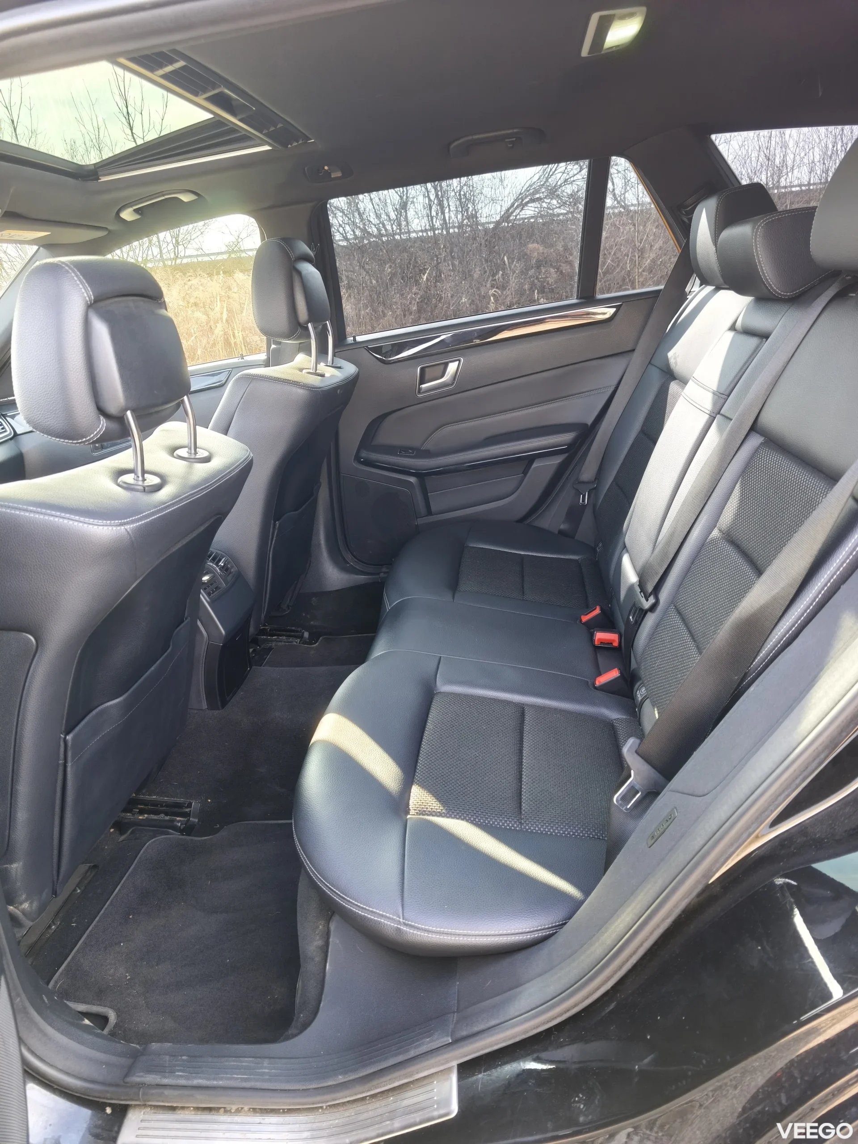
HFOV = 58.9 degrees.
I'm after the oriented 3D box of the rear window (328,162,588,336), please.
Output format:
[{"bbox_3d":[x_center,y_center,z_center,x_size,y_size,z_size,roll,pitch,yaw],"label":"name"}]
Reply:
[{"bbox_3d":[0.078,-0.769,1.857,0.610,0.360,0.025,-3,37,8],"label":"rear window"}]

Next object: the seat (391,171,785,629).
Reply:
[{"bbox_3d":[0.288,-0.318,1.658,0.840,0.850,0.540,-3,20,8],"label":"seat"}]

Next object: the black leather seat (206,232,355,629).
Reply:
[{"bbox_3d":[-0.592,-0.243,1.770,0.850,0.920,0.530,-3,20,8],"label":"black leather seat"}]

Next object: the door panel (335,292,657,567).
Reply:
[{"bbox_3d":[0.178,-0.341,2.018,0.920,0.700,0.130,-3,20,8],"label":"door panel"}]

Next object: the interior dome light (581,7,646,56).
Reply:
[{"bbox_3d":[0.262,-0.761,1.067,0.080,0.025,0.160,-3,20,8],"label":"interior dome light"}]

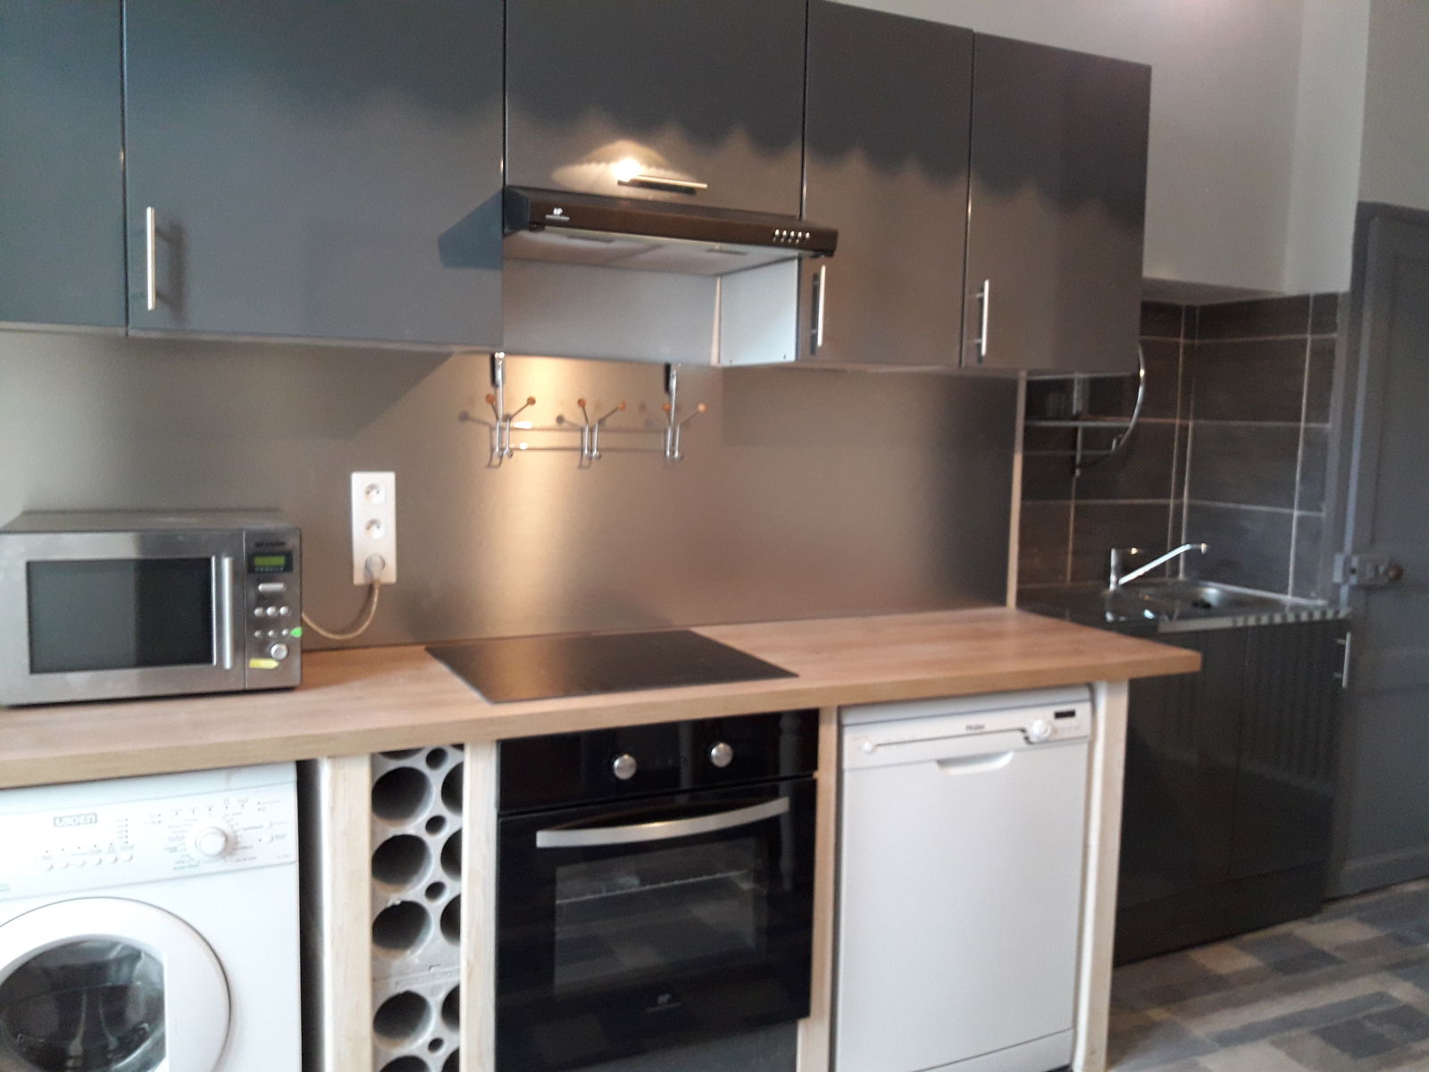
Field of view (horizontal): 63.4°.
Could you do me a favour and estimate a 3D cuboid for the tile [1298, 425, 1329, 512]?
[{"bbox_3d":[1.709,-0.191,3.288,0.012,0.249,0.087,-1,6,-25],"label":"tile"}]

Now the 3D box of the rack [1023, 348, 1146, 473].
[{"bbox_3d":[0.970,-0.411,3.281,0.437,0.486,0.258,-1,6,-25],"label":"rack"}]

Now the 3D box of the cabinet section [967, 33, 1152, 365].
[{"bbox_3d":[0.685,-0.731,2.711,0.495,0.695,0.360,-1,6,-25],"label":"cabinet section"}]

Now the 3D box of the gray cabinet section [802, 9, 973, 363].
[{"bbox_3d":[0.281,-0.721,2.524,0.397,0.695,0.360,-1,6,-25],"label":"gray cabinet section"}]

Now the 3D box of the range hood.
[{"bbox_3d":[-0.144,-0.590,2.270,0.598,0.092,0.510,-1,6,-25],"label":"range hood"}]

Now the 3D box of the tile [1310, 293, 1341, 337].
[{"bbox_3d":[1.719,-0.622,3.247,0.012,0.110,0.087,-1,6,-25],"label":"tile"}]

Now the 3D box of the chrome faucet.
[{"bbox_3d":[1.283,0.092,3.366,0.270,0.155,0.050,3,6,20],"label":"chrome faucet"}]

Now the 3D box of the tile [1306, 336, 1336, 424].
[{"bbox_3d":[1.715,-0.441,3.264,0.012,0.249,0.087,-1,6,-25],"label":"tile"}]

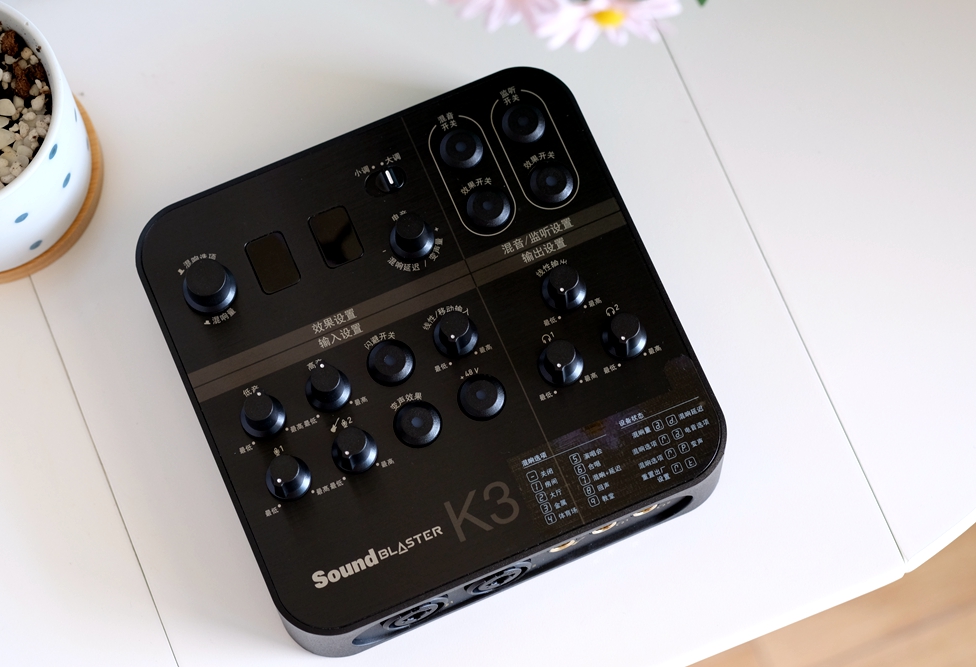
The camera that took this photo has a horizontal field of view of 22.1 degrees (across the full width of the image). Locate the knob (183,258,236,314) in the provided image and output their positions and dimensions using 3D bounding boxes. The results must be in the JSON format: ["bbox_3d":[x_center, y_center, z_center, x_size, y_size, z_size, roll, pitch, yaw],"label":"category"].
[{"bbox_3d":[-0.093,-0.017,0.836,0.018,0.011,0.018,0,74,2],"label":"knob"}]

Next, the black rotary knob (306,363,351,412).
[{"bbox_3d":[-0.053,0.017,0.824,0.015,0.012,0.015,0,74,2],"label":"black rotary knob"}]

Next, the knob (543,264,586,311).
[{"bbox_3d":[0.025,-0.016,0.832,0.015,0.012,0.015,0,74,2],"label":"knob"}]

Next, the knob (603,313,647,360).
[{"bbox_3d":[0.045,0.000,0.826,0.015,0.012,0.015,0,74,2],"label":"knob"}]

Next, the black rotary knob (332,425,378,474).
[{"bbox_3d":[-0.043,0.036,0.796,0.015,0.013,0.015,0,75,0],"label":"black rotary knob"}]

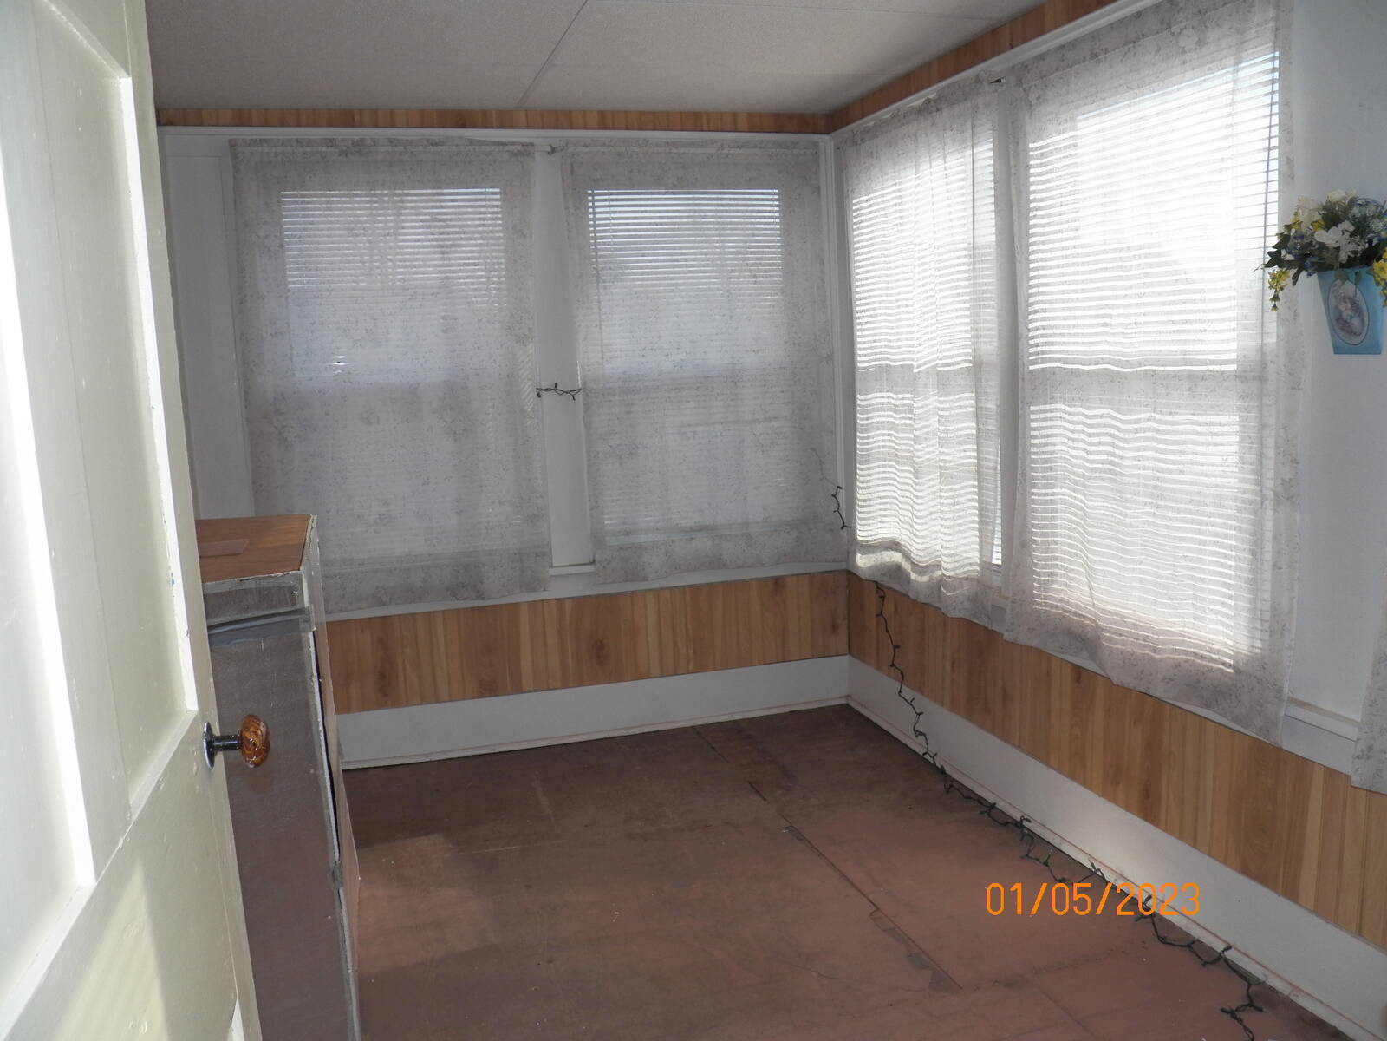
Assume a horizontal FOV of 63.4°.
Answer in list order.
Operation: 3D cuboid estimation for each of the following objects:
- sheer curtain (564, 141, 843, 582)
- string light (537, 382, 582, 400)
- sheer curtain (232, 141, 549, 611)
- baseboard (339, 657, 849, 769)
[{"bbox_3d":[0.059,-0.582,4.138,1.000,1.575,0.060,-5,8,-16],"label":"sheer curtain"},{"bbox_3d":[-0.476,-0.463,4.008,0.160,0.059,0.030,-5,8,-16],"label":"string light"},{"bbox_3d":[-0.993,-0.493,3.843,0.959,1.562,0.060,-5,8,-16],"label":"sheer curtain"},{"bbox_3d":[-0.390,0.718,4.211,2.098,0.203,0.022,-5,8,-16],"label":"baseboard"}]

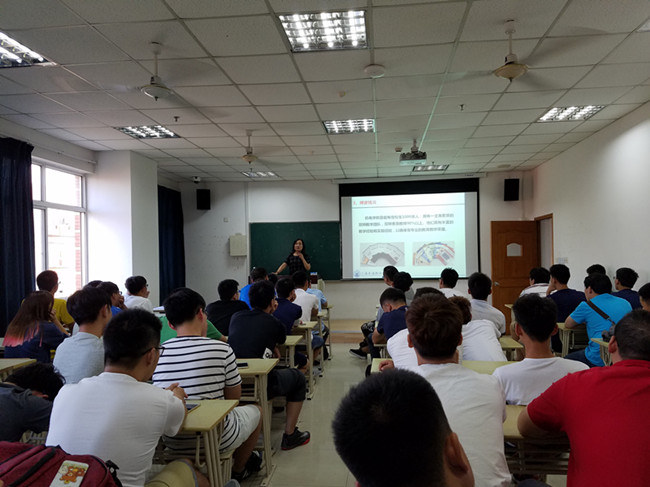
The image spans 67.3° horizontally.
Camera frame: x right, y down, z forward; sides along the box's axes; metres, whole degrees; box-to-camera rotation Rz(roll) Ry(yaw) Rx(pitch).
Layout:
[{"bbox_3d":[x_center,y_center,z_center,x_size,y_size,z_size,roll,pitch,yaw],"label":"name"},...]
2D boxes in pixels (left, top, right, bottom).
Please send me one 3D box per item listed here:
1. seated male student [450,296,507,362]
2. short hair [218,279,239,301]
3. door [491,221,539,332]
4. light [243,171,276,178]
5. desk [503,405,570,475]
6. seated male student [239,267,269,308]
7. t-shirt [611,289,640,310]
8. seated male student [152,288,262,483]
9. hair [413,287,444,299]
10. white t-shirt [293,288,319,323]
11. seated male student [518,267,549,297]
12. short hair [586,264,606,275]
[{"bbox_3d":[1.034,0.922,3.427,0.500,1.080,0.850,0,-2,-1],"label":"seated male student"},{"bbox_3d":[-0.954,0.442,4.851,0.168,0.204,0.194,-2,-2,39],"label":"short hair"},{"bbox_3d":[3.359,0.602,8.578,0.848,2.010,0.051,-1,-2,-6],"label":"door"},{"bbox_3d":[-1.171,-1.281,8.928,0.603,0.080,0.603,-1,-2,7],"label":"light"},{"bbox_3d":[0.791,1.167,2.200,1.180,0.740,0.460,-1,-1,7],"label":"desk"},{"bbox_3d":[-0.738,0.973,5.938,0.500,1.330,0.720,-1,-1,15],"label":"seated male student"},{"bbox_3d":[2.902,0.692,4.820,0.450,0.560,0.340,0,-2,-3],"label":"t-shirt"},{"bbox_3d":[-0.654,0.844,2.716,0.550,1.210,0.830,-1,-2,12],"label":"seated male student"},{"bbox_3d":[0.583,0.338,2.696,0.178,0.184,0.204,-1,-2,7],"label":"hair"},{"bbox_3d":[-0.309,0.802,5.690,0.459,0.592,0.326,-1,-2,12],"label":"white t-shirt"},{"bbox_3d":[2.508,0.911,5.970,0.520,1.230,0.850,0,-2,-3],"label":"seated male student"},{"bbox_3d":[3.467,0.396,6.232,0.185,0.200,0.215,0,-1,-23],"label":"short hair"}]

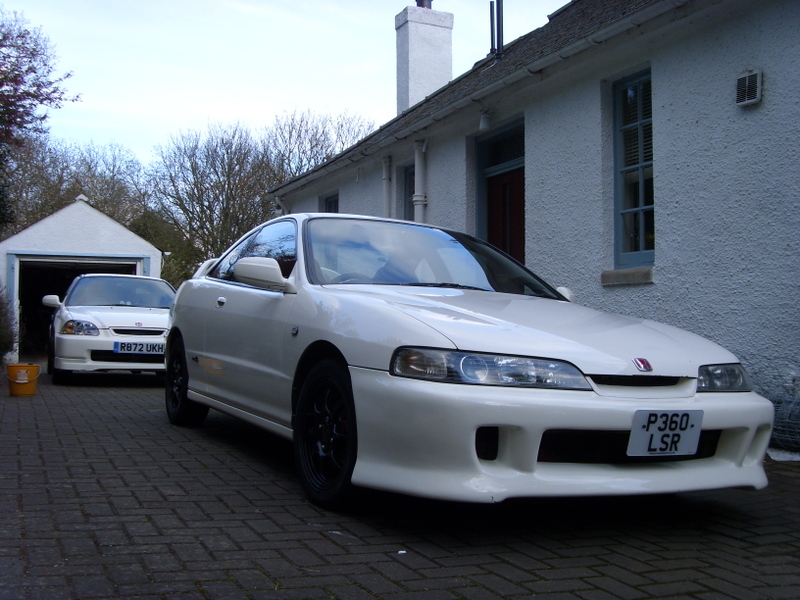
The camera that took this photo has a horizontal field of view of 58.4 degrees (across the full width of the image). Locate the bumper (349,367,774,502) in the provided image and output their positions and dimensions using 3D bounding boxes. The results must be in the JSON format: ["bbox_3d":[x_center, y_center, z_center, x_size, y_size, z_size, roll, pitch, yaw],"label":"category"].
[{"bbox_3d":[0.736,0.483,2.615,1.690,0.440,0.620,4,-4,-29],"label":"bumper"}]

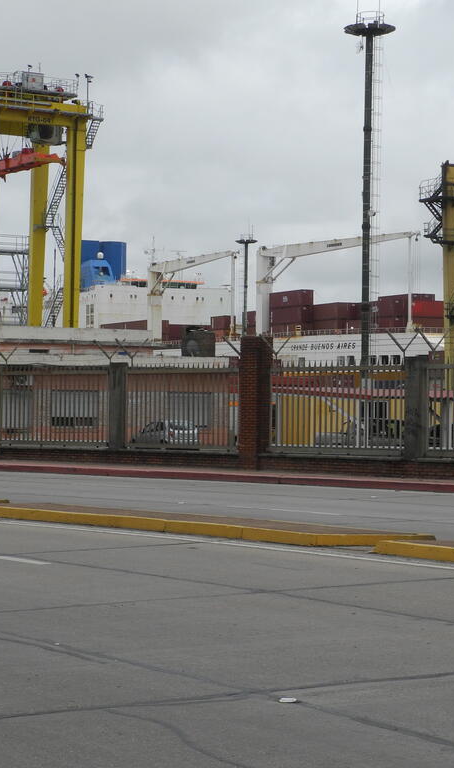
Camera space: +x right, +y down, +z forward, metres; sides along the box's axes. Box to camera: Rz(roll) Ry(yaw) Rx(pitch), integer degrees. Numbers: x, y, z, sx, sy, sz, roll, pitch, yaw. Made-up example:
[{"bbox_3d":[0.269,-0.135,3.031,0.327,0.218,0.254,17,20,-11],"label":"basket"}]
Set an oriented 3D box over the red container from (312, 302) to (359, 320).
[{"bbox_3d":[17.901,-12.552,353.059,2.440,2.800,12.190,1,-1,-23],"label":"red container"}]

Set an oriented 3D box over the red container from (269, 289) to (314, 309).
[{"bbox_3d":[11.804,-14.995,356.060,2.440,2.750,12.190,1,-1,-23],"label":"red container"}]

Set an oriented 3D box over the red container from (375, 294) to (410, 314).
[{"bbox_3d":[31.051,-14.358,361.059,2.440,2.800,12.190,1,-1,-23],"label":"red container"}]

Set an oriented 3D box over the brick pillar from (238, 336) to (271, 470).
[{"bbox_3d":[0.716,0.477,48.861,0.560,3.220,0.530,0,-1,44],"label":"brick pillar"}]

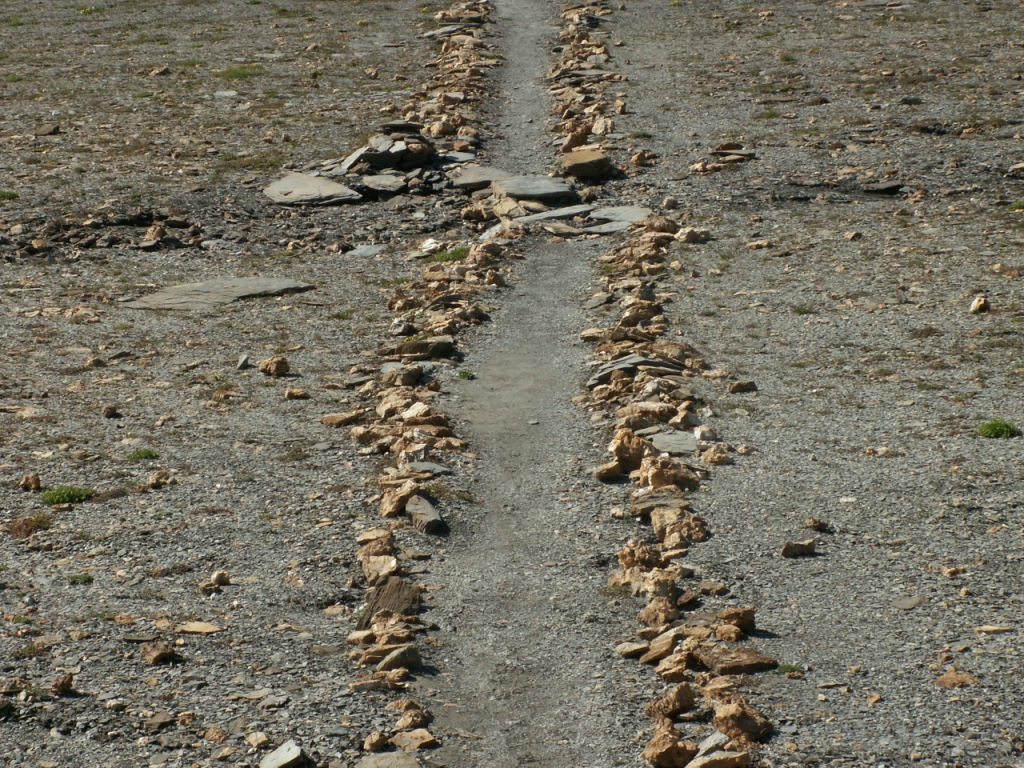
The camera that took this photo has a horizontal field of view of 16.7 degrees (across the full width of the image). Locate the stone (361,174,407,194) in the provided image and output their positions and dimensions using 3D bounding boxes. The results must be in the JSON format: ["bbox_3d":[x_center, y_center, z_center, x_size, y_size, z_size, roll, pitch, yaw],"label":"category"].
[{"bbox_3d":[-0.952,-1.482,25.873,0.340,0.075,0.320,0,12,0],"label":"stone"}]

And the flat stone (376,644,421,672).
[{"bbox_3d":[-0.448,1.094,13.907,0.180,0.085,0.120,0,12,0],"label":"flat stone"}]

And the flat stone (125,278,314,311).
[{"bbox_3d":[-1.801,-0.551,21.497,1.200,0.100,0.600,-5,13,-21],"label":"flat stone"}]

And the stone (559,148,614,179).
[{"bbox_3d":[0.562,-1.672,26.525,0.390,0.170,0.380,0,12,0],"label":"stone"}]

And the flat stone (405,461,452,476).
[{"bbox_3d":[-0.413,0.413,17.041,0.220,0.035,0.170,0,12,0],"label":"flat stone"}]

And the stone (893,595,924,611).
[{"bbox_3d":[1.688,0.928,14.819,0.140,0.025,0.140,0,12,0],"label":"stone"}]

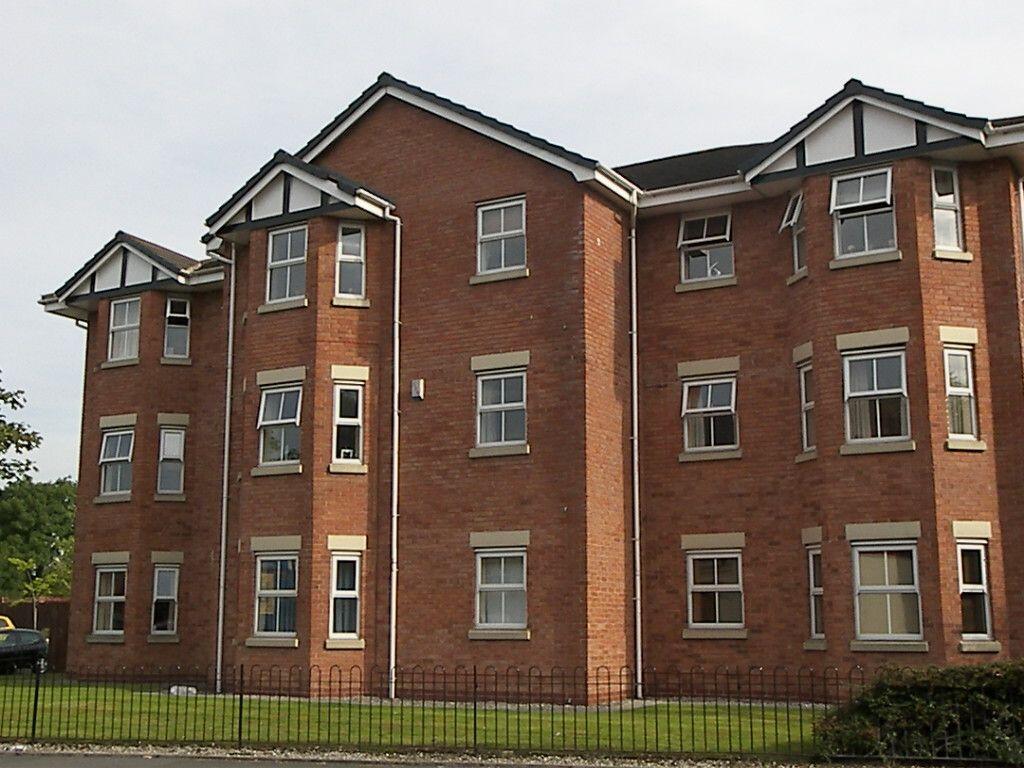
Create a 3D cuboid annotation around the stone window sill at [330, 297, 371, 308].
[{"bbox_3d":[-2.584,-1.291,22.862,0.606,0.130,0.150,2,-10,-13],"label":"stone window sill"}]

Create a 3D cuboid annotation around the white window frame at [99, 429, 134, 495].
[{"bbox_3d":[-7.772,1.520,27.939,0.910,1.300,0.150,-6,-12,34],"label":"white window frame"}]

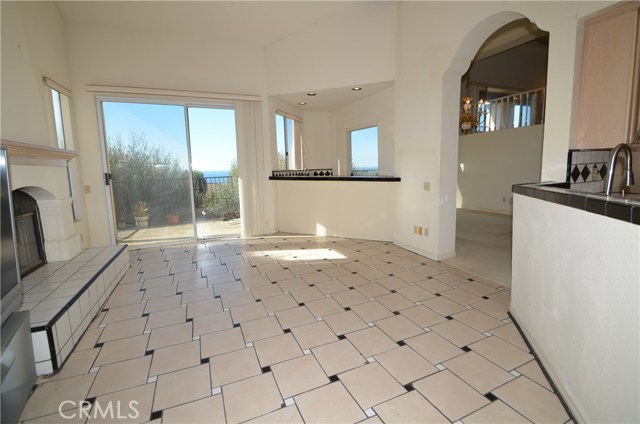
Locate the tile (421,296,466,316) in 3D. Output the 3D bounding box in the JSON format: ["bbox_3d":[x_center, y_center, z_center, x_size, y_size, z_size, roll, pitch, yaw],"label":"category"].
[{"bbox_3d":[1.131,0.864,2.436,0.289,0.010,0.289,-4,9,-23],"label":"tile"}]

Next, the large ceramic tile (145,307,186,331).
[{"bbox_3d":[-1.306,0.915,2.282,0.289,0.010,0.289,-4,9,-23],"label":"large ceramic tile"}]

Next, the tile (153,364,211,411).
[{"bbox_3d":[-0.809,1.032,1.583,0.298,0.010,0.298,-4,9,-24],"label":"tile"}]

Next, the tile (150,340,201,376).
[{"bbox_3d":[-0.966,0.985,1.803,0.289,0.010,0.289,-4,9,-23],"label":"tile"}]

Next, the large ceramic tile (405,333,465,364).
[{"bbox_3d":[0.799,0.953,1.878,0.289,0.010,0.289,-4,9,-23],"label":"large ceramic tile"}]

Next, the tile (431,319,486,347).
[{"bbox_3d":[1.065,0.937,2.068,0.297,0.010,0.297,-4,9,-25],"label":"tile"}]

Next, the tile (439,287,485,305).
[{"bbox_3d":[1.423,0.854,2.676,0.298,0.010,0.298,-4,9,-24],"label":"tile"}]

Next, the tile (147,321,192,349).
[{"bbox_3d":[-1.162,0.965,2.082,0.298,0.010,0.298,-4,9,-24],"label":"tile"}]

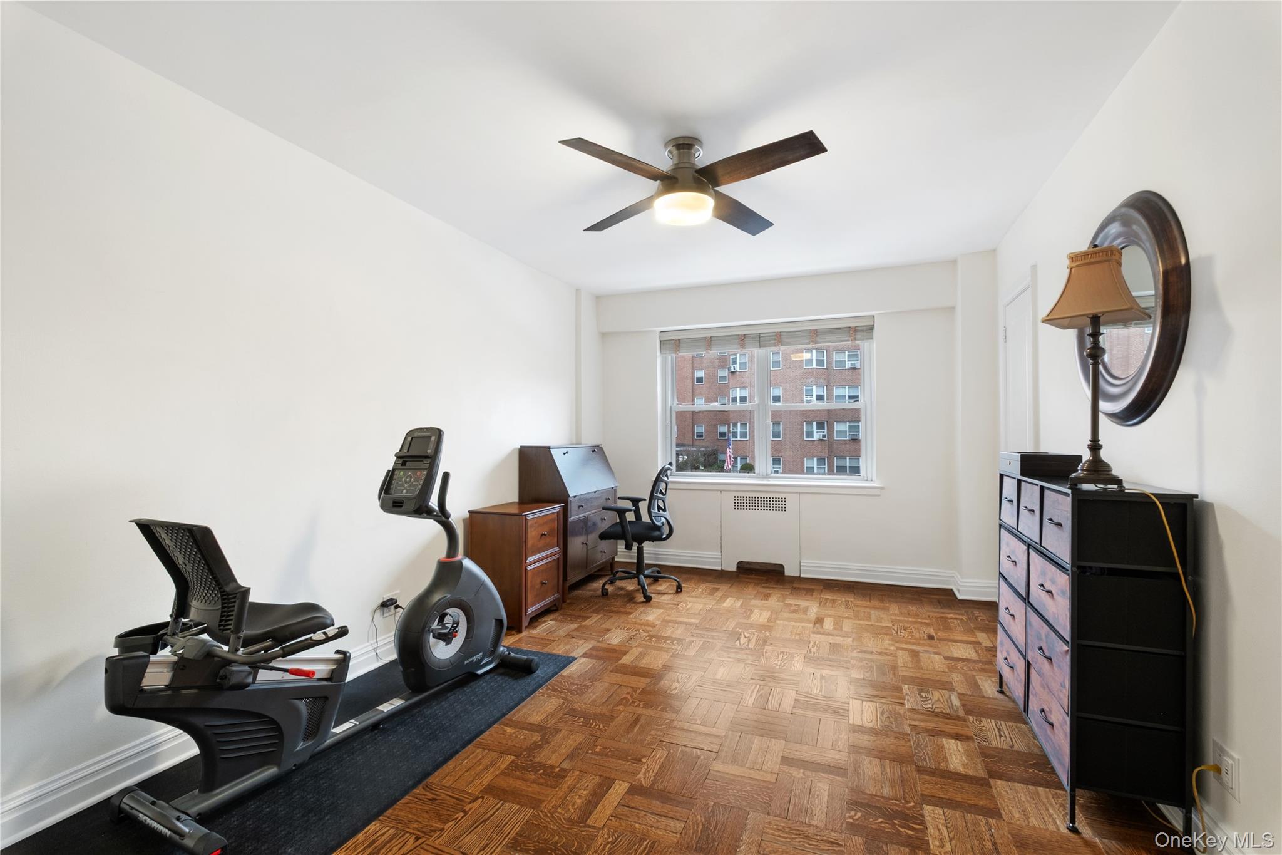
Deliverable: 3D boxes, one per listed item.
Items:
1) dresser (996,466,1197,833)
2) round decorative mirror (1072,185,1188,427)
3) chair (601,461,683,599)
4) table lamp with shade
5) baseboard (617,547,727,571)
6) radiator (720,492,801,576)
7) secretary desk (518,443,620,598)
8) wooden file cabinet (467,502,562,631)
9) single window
[{"bbox_3d":[1.651,0.722,2.039,0.300,1.051,0.986,0,-1,23],"label":"dresser"},{"bbox_3d":[1.801,-0.430,2.005,0.061,0.815,0.815,0,-1,23],"label":"round decorative mirror"},{"bbox_3d":[0.014,0.772,4.171,0.606,0.998,0.637,0,-1,17],"label":"chair"},{"bbox_3d":[1.490,-0.200,1.750,0.227,0.797,0.227,0,-1,-38],"label":"table lamp with shade"},{"bbox_3d":[0.217,1.207,5.001,1.103,0.147,0.025,0,-1,20],"label":"baseboard"},{"bbox_3d":[1.053,0.925,4.705,0.680,0.711,0.092,0,-1,20],"label":"radiator"},{"bbox_3d":[-0.558,0.711,4.375,0.423,1.125,0.876,0,-1,22],"label":"secretary desk"},{"bbox_3d":[-0.835,0.904,3.590,0.447,0.723,0.502,0,-1,22],"label":"wooden file cabinet"},{"bbox_3d":[1.070,-0.212,4.751,1.825,1.298,0.110,0,-1,20],"label":"single window"}]

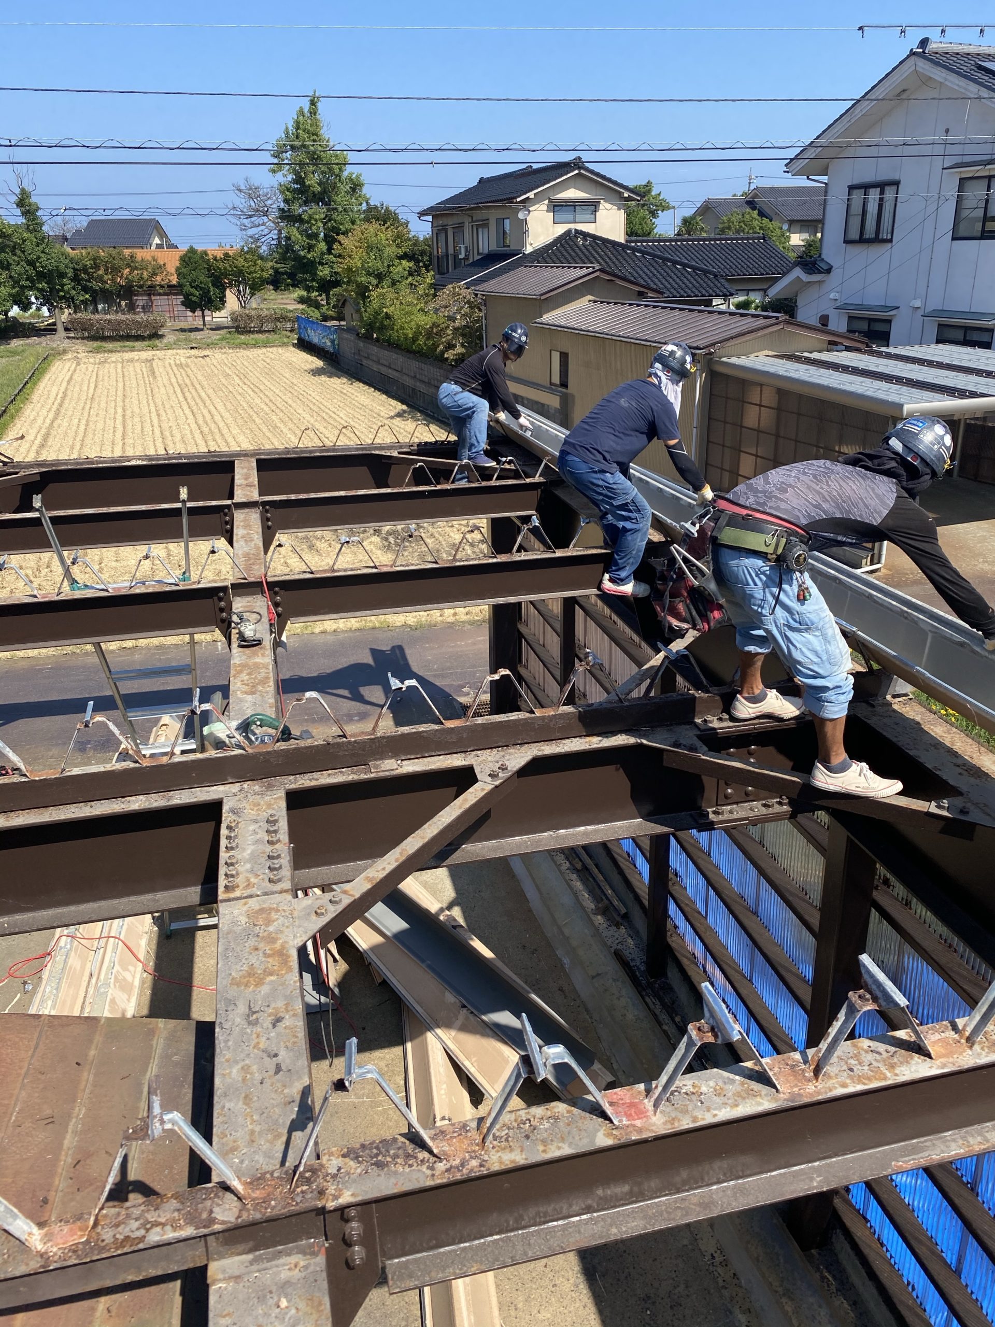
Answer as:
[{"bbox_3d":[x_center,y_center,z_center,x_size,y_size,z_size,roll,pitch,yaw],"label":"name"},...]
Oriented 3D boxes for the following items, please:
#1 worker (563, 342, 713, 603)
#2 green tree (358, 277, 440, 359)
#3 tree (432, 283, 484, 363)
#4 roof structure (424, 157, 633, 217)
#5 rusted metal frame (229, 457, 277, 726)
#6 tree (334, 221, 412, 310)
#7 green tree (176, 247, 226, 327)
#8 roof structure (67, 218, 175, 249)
[{"bbox_3d":[0.717,-0.984,5.216,0.780,1.316,0.500,-7,23,-16],"label":"worker"},{"bbox_3d":[-3.595,-12.569,36.965,2.900,3.340,2.900,-3,22,-4],"label":"green tree"},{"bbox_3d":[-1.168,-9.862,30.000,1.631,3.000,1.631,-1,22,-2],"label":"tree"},{"bbox_3d":[0.778,-19.759,41.857,4.900,1.650,13.400,-8,23,-17],"label":"roof structure"},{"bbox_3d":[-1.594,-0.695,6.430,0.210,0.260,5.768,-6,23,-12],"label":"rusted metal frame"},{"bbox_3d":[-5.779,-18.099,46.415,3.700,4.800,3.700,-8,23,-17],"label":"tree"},{"bbox_3d":[-20.107,-25.239,67.143,3.401,5.162,3.401,-6,23,-14],"label":"green tree"},{"bbox_3d":[-35.712,-41.146,95.533,8.800,2.700,7.500,-2,22,-4],"label":"roof structure"}]

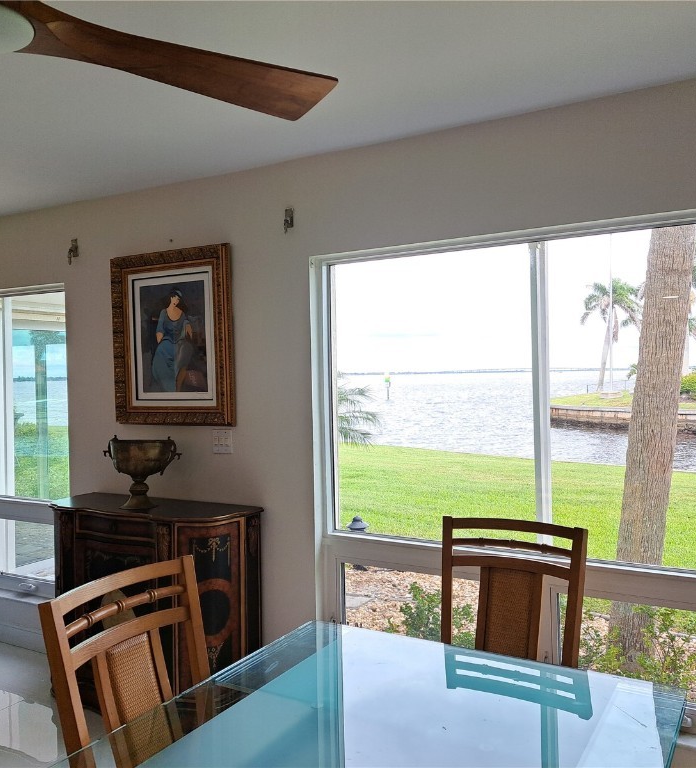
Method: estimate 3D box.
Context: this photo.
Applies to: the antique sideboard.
[{"bbox_3d":[-0.895,1.028,3.232,1.060,0.936,0.410,-1,1,29],"label":"antique sideboard"}]

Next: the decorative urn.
[{"bbox_3d":[-0.950,0.393,3.243,0.390,0.335,0.285,-1,1,10],"label":"decorative urn"}]

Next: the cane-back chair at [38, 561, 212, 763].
[{"bbox_3d":[-0.330,0.990,1.623,0.610,1.040,0.480,-1,1,29],"label":"cane-back chair"}]

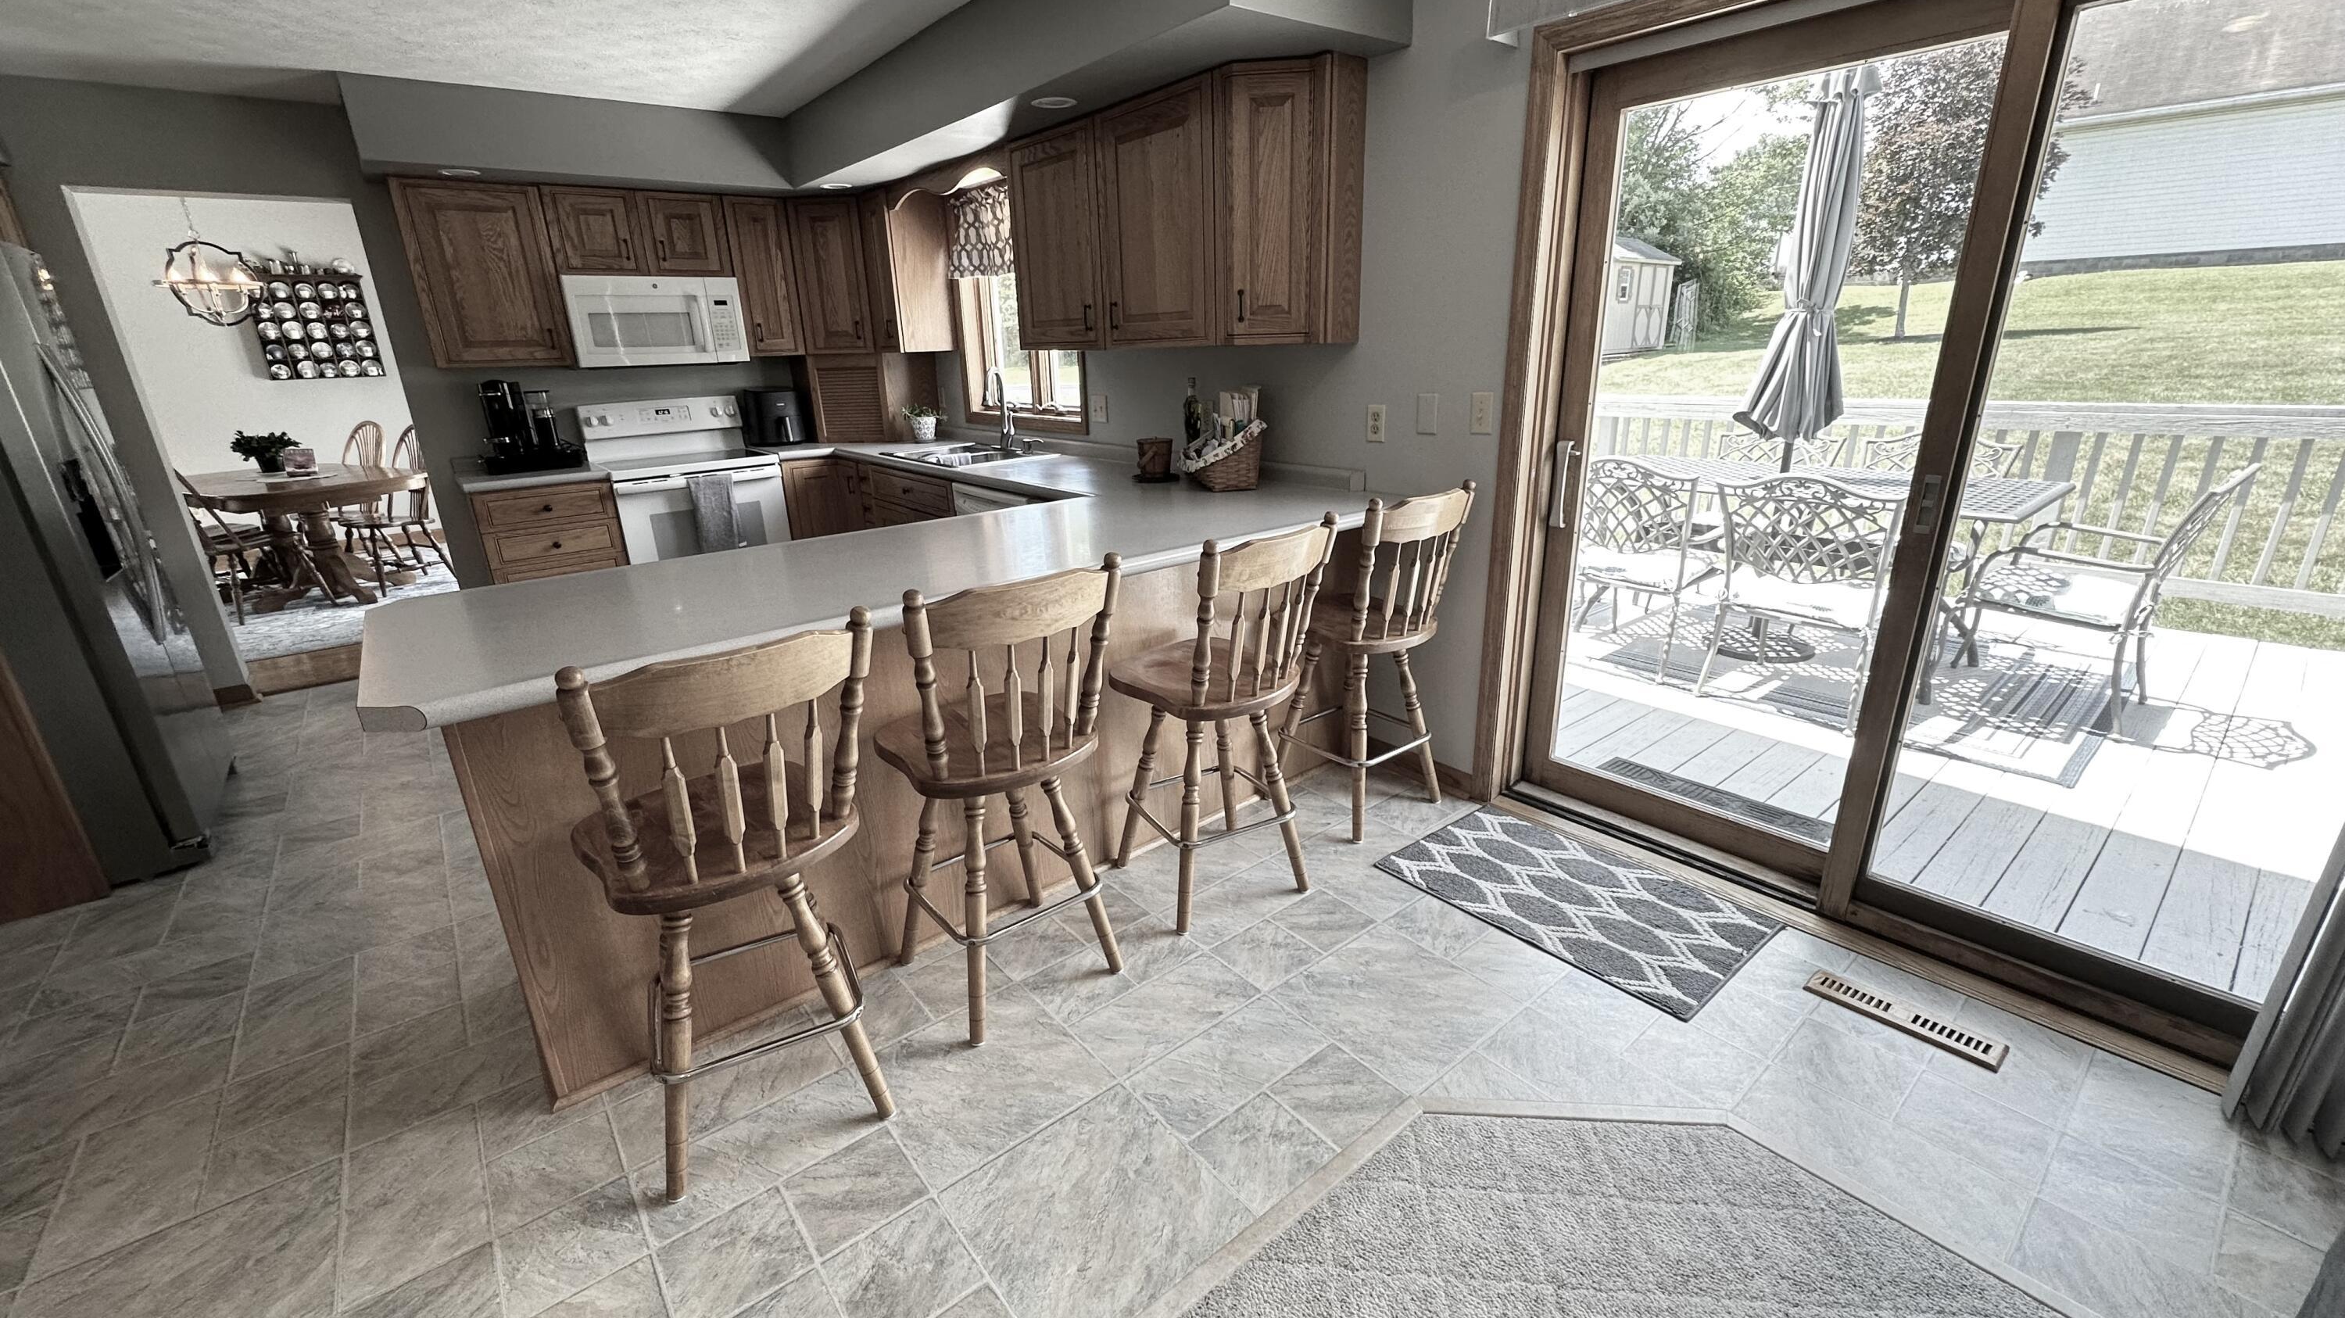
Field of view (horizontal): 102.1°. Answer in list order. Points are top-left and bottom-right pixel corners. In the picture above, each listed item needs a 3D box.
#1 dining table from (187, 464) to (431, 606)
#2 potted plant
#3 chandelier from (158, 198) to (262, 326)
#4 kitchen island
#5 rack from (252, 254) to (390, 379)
[{"bbox_3d":[-5.547,-0.772,6.108,2.200,0.760,1.120,10,23,33],"label":"dining table"},{"bbox_3d":[-5.890,-1.346,6.183,0.340,0.280,0.330,-16,24,-35],"label":"potted plant"},{"bbox_3d":[-5.628,-2.313,5.498,0.470,0.750,0.470,-16,23,-36],"label":"chandelier"},{"bbox_3d":[-0.495,0.129,2.653,2.530,0.915,1.040,-16,23,-36],"label":"kitchen island"},{"bbox_3d":[-6.686,-2.629,7.396,0.700,0.830,0.130,-16,23,-36],"label":"rack"}]

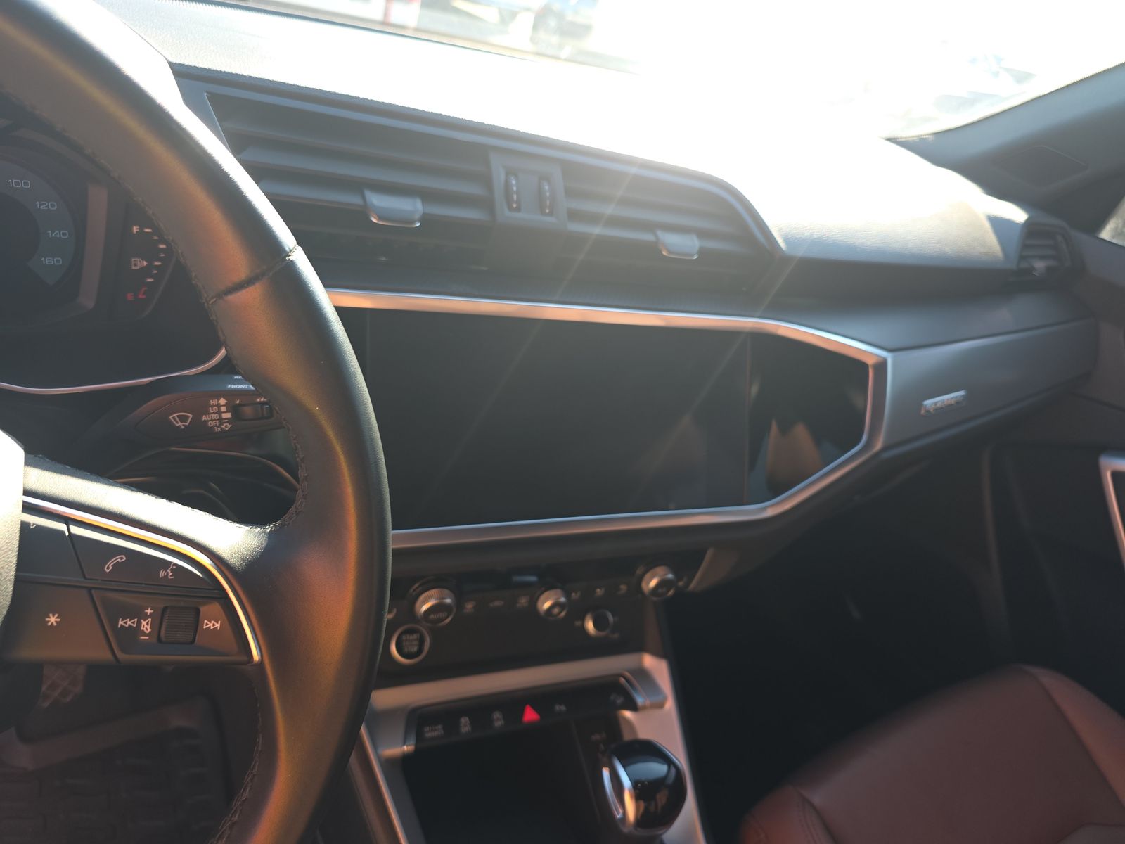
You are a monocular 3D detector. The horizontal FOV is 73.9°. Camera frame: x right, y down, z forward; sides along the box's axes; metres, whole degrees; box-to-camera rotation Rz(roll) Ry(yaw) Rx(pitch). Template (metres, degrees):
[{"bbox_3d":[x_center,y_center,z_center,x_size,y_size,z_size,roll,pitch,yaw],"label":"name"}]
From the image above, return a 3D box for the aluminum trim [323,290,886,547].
[{"bbox_3d":[0.052,0.000,0.535,0.490,0.158,0.040,0,5,-27],"label":"aluminum trim"}]

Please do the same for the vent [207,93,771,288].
[{"bbox_3d":[-0.019,-0.151,0.545,0.435,0.092,0.050,0,3,-27],"label":"vent"}]

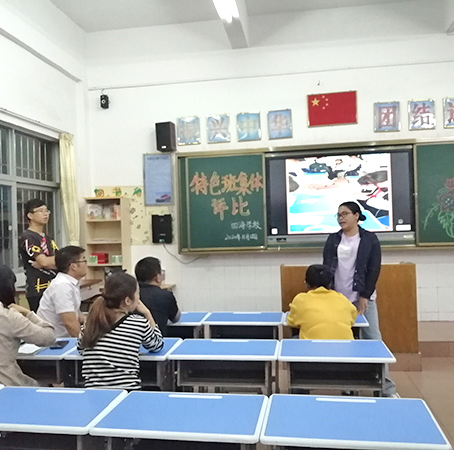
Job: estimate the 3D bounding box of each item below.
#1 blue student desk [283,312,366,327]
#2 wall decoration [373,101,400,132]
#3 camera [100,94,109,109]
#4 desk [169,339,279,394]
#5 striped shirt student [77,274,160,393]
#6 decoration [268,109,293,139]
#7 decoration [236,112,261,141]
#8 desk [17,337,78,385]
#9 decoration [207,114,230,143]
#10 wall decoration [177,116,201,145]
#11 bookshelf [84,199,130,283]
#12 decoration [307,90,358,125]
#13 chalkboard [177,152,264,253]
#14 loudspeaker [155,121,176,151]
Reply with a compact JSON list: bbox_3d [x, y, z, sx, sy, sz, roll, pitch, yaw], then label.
[{"bbox_3d":[0.743,1.050,3.378,0.600,0.710,0.385,-2,0,9],"label":"blue student desk"},{"bbox_3d":[1.953,-1.312,5.487,0.300,0.357,0.030,-2,0,9],"label":"wall decoration"},{"bbox_3d":[-1.625,-1.638,5.999,0.090,0.170,0.080,-2,0,9],"label":"camera"},{"bbox_3d":[0.008,1.071,2.771,0.640,0.644,0.420,-2,0,8],"label":"desk"},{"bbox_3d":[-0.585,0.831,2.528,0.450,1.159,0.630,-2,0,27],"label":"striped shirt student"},{"bbox_3d":[0.683,-1.279,5.756,0.295,0.363,0.020,-2,0,9],"label":"decoration"},{"bbox_3d":[0.285,-1.253,5.753,0.293,0.354,0.030,-2,0,8],"label":"decoration"},{"bbox_3d":[-1.198,1.109,2.797,0.600,0.710,0.385,-2,0,9],"label":"desk"},{"bbox_3d":[-0.106,-1.241,5.809,0.291,0.359,0.030,-2,0,8],"label":"decoration"},{"bbox_3d":[-0.491,-1.224,5.864,0.291,0.359,0.030,-2,0,8],"label":"wall decoration"},{"bbox_3d":[-1.543,0.551,5.900,0.490,1.800,0.280,-2,0,9],"label":"bookshelf"},{"bbox_3d":[1.316,-1.436,5.606,0.599,0.409,0.030,-2,0,8],"label":"decoration"},{"bbox_3d":[-0.050,-0.283,5.752,1.080,1.225,0.060,-2,0,9],"label":"chalkboard"},{"bbox_3d":[-0.776,-1.103,5.753,0.200,0.360,0.210,-2,0,9],"label":"loudspeaker"}]

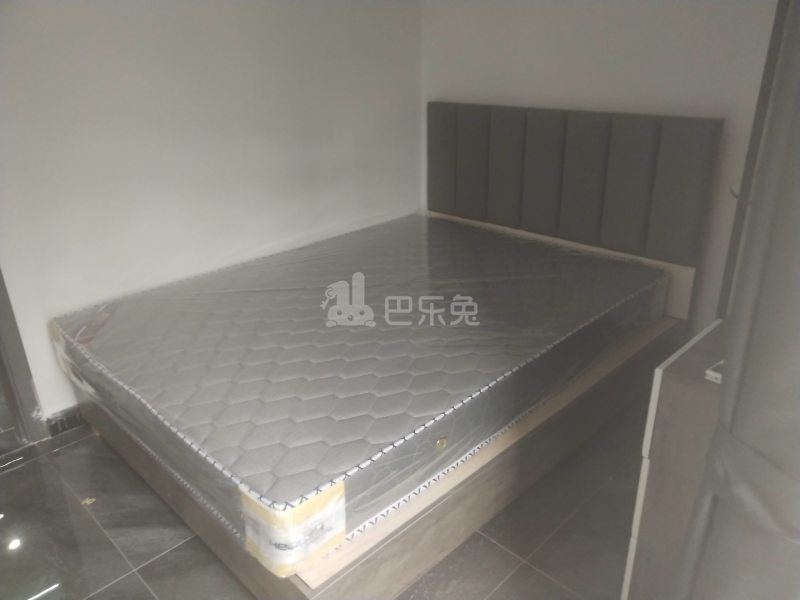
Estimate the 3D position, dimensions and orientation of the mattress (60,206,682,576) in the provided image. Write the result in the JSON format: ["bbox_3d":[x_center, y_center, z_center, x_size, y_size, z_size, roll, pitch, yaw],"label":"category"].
[{"bbox_3d":[-0.094,0.093,2.822,2.000,0.215,1.500,-23,32,-39],"label":"mattress"}]

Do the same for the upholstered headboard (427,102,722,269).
[{"bbox_3d":[0.692,-0.593,3.238,1.482,0.593,0.070,20,32,40],"label":"upholstered headboard"}]

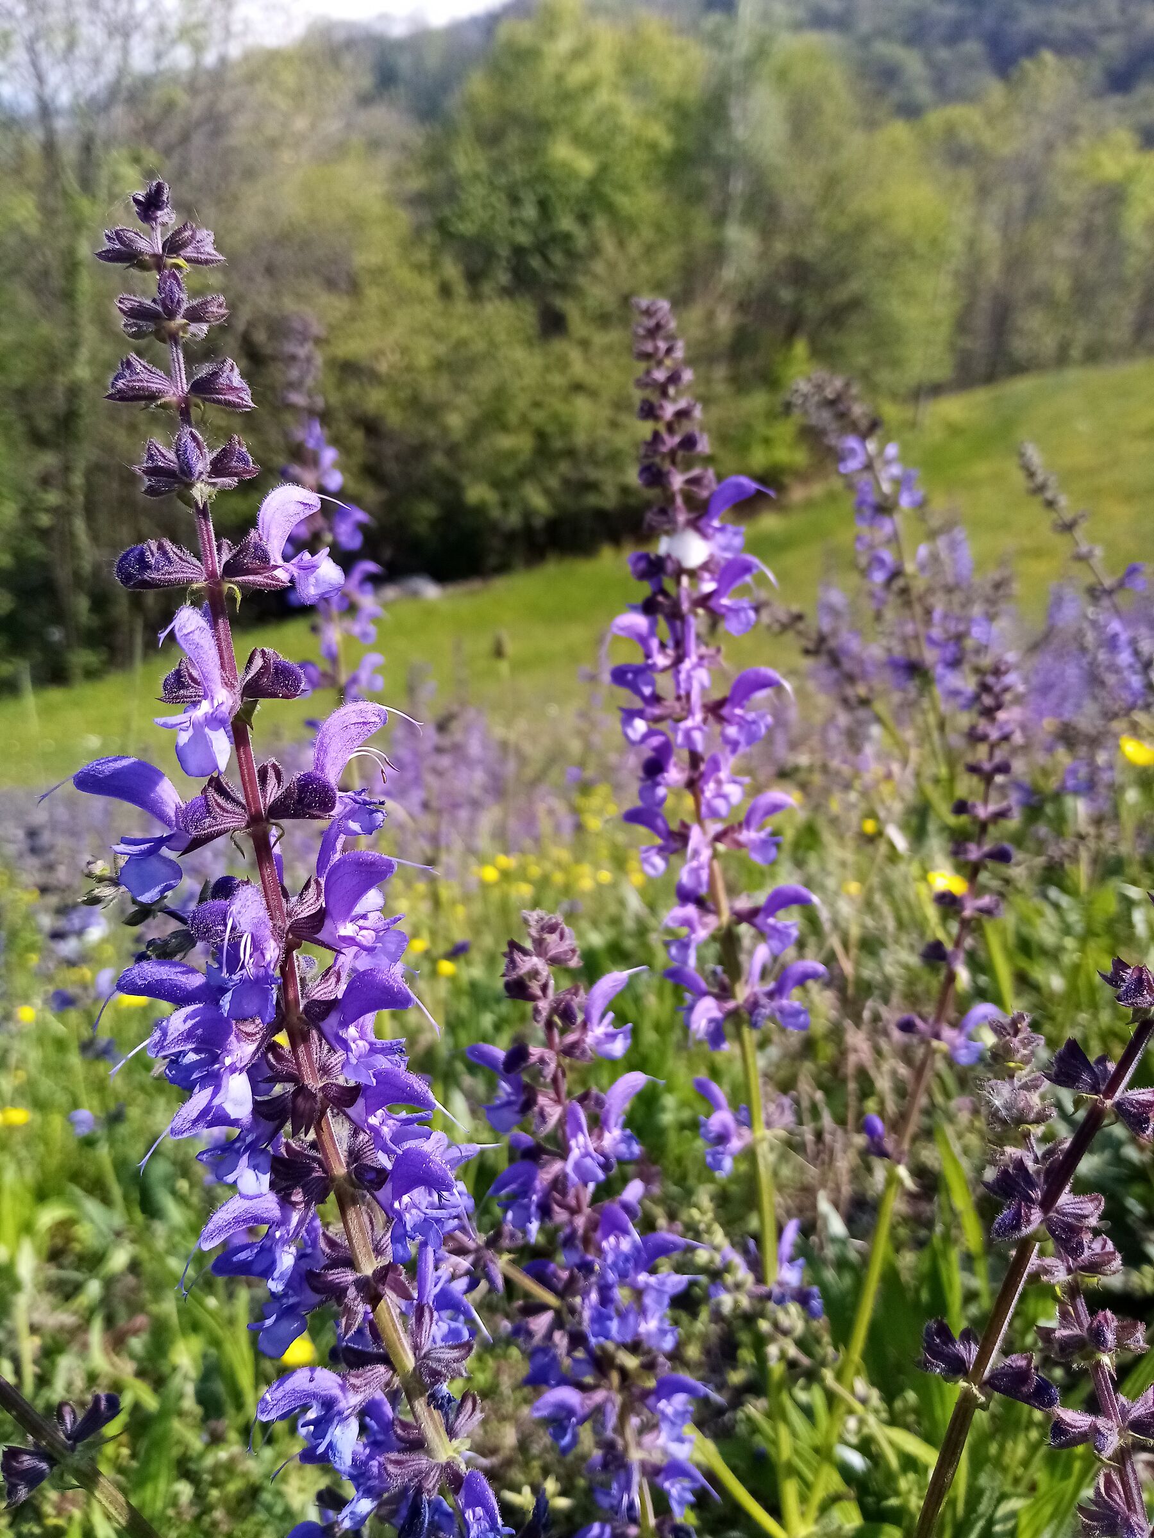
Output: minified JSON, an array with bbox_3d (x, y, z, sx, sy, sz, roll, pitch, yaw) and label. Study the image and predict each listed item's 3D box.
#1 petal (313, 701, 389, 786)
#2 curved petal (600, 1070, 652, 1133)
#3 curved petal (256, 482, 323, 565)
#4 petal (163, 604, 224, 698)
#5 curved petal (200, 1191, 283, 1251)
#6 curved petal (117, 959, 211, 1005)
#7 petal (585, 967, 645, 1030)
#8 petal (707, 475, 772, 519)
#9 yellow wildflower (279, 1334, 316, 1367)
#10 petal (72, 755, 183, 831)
[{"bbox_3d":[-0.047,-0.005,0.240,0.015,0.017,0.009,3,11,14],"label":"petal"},{"bbox_3d":[0.015,0.099,0.345,0.015,0.017,0.009,3,11,14],"label":"curved petal"},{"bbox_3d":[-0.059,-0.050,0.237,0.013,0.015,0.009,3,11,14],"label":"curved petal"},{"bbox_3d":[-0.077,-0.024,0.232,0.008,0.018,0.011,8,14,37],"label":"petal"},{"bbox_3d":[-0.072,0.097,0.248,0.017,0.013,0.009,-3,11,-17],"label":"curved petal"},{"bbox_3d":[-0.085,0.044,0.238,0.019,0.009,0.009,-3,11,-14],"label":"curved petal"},{"bbox_3d":[0.011,0.068,0.345,0.018,0.018,0.009,3,11,14],"label":"petal"},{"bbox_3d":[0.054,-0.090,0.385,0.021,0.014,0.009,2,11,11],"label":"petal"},{"bbox_3d":[-0.159,0.332,0.660,0.023,0.015,0.023,0,11,0],"label":"yellow wildflower"},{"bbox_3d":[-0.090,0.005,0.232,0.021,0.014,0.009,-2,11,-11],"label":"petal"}]

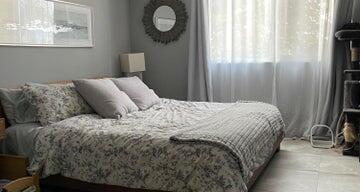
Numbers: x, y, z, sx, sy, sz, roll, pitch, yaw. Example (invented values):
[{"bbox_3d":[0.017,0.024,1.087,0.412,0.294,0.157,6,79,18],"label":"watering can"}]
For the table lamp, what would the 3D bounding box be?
[{"bbox_3d":[-0.633,-0.335,4.995,0.260,0.500,0.260,-6,9,-39],"label":"table lamp"}]

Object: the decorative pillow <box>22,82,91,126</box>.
[{"bbox_3d":[-1.021,0.035,3.095,0.180,0.430,0.660,-36,-8,23],"label":"decorative pillow"}]

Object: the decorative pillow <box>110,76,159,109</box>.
[{"bbox_3d":[-0.446,-0.048,3.759,0.170,0.460,0.480,-47,-12,21],"label":"decorative pillow"}]

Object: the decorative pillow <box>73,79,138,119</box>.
[{"bbox_3d":[-0.682,0.002,3.330,0.170,0.460,0.480,-47,-12,21],"label":"decorative pillow"}]

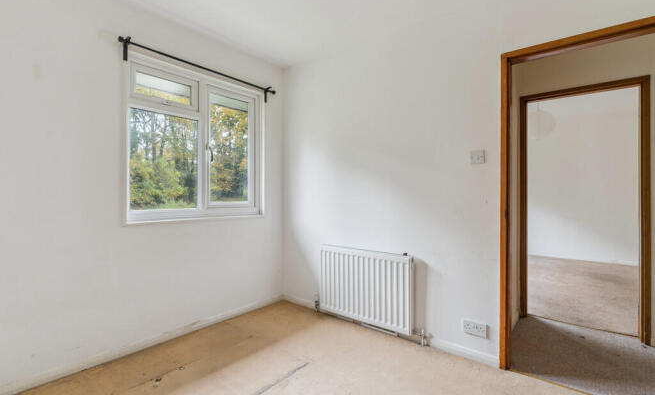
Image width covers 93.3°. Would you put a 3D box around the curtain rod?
[{"bbox_3d":[-0.976,-1.033,2.652,0.095,0.143,1.420,0,0,39],"label":"curtain rod"}]

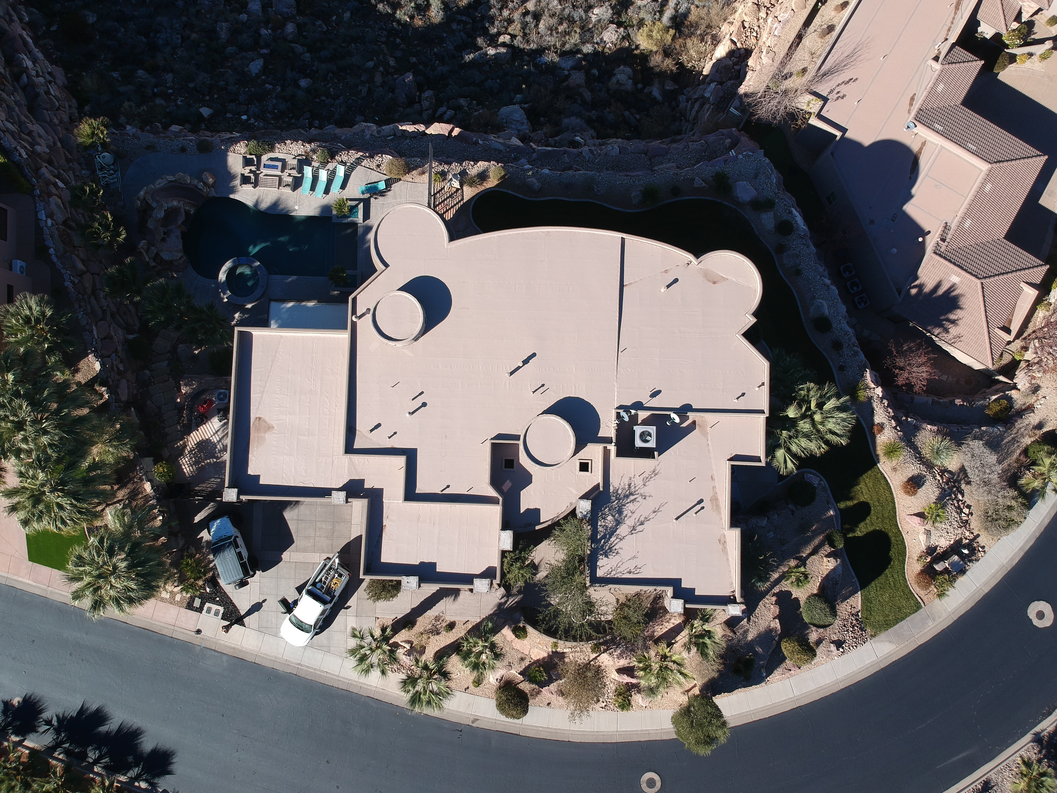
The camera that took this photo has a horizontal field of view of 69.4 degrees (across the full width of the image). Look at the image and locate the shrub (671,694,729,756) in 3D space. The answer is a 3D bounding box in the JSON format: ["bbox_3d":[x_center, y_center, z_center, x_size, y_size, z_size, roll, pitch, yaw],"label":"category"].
[{"bbox_3d":[10.226,19.622,46.244,3.390,5.000,3.580,2,86,0],"label":"shrub"}]

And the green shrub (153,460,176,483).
[{"bbox_3d":[-23.605,4.898,49.479,1.510,1.400,1.450,2,86,0],"label":"green shrub"}]

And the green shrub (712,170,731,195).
[{"bbox_3d":[13.435,-14.842,53.076,1.250,1.100,1.500,0,86,0],"label":"green shrub"}]

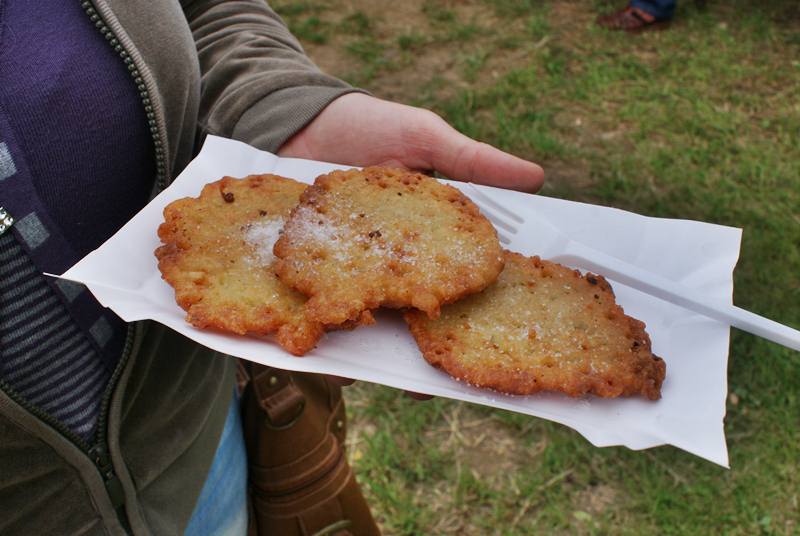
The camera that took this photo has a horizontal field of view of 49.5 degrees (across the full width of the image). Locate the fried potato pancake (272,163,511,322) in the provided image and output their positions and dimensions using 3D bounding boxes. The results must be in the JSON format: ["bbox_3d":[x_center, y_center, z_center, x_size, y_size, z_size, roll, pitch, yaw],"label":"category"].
[{"bbox_3d":[-0.006,-0.013,0.395,0.100,0.020,0.108,-1,40,0],"label":"fried potato pancake"}]

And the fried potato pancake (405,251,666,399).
[{"bbox_3d":[0.057,0.023,0.370,0.108,0.018,0.090,14,43,13],"label":"fried potato pancake"}]

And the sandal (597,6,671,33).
[{"bbox_3d":[0.895,-0.945,3.300,0.280,0.090,0.100,-3,40,-2],"label":"sandal"}]

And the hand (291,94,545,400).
[{"bbox_3d":[0.004,-0.021,0.434,0.125,0.070,0.180,-6,40,-5],"label":"hand"}]

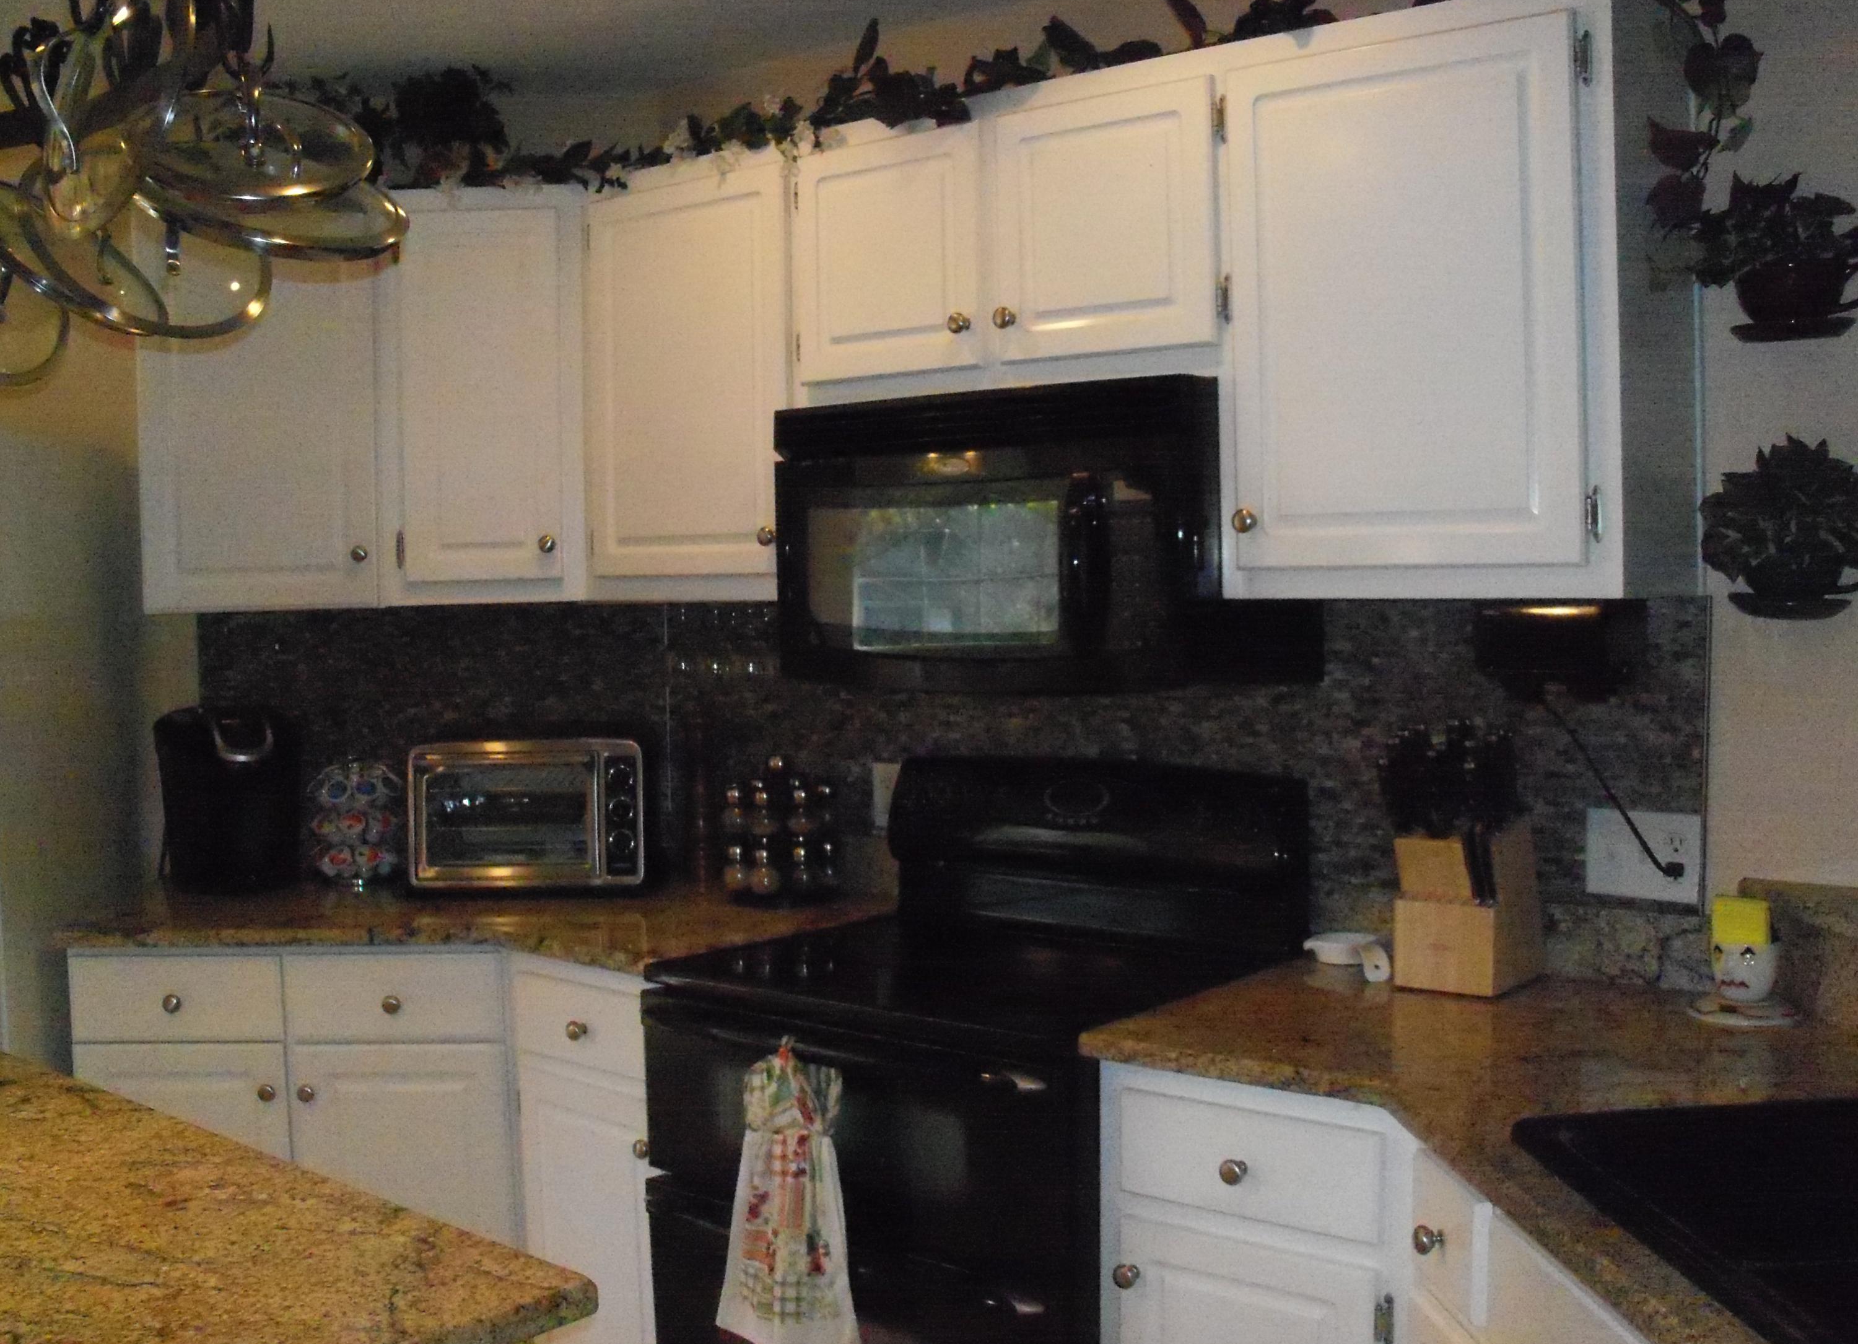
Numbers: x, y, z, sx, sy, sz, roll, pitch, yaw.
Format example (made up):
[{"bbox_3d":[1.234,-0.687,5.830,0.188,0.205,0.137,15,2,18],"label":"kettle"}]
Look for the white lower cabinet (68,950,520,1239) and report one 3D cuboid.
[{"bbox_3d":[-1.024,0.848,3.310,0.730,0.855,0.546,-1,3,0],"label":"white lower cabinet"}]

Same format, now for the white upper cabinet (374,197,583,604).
[{"bbox_3d":[-0.759,-0.476,3.345,0.356,0.716,0.340,-1,3,0],"label":"white upper cabinet"}]

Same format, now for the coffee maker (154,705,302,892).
[{"bbox_3d":[-1.254,0.230,3.360,0.235,0.315,0.275,-2,3,-12],"label":"coffee maker"}]

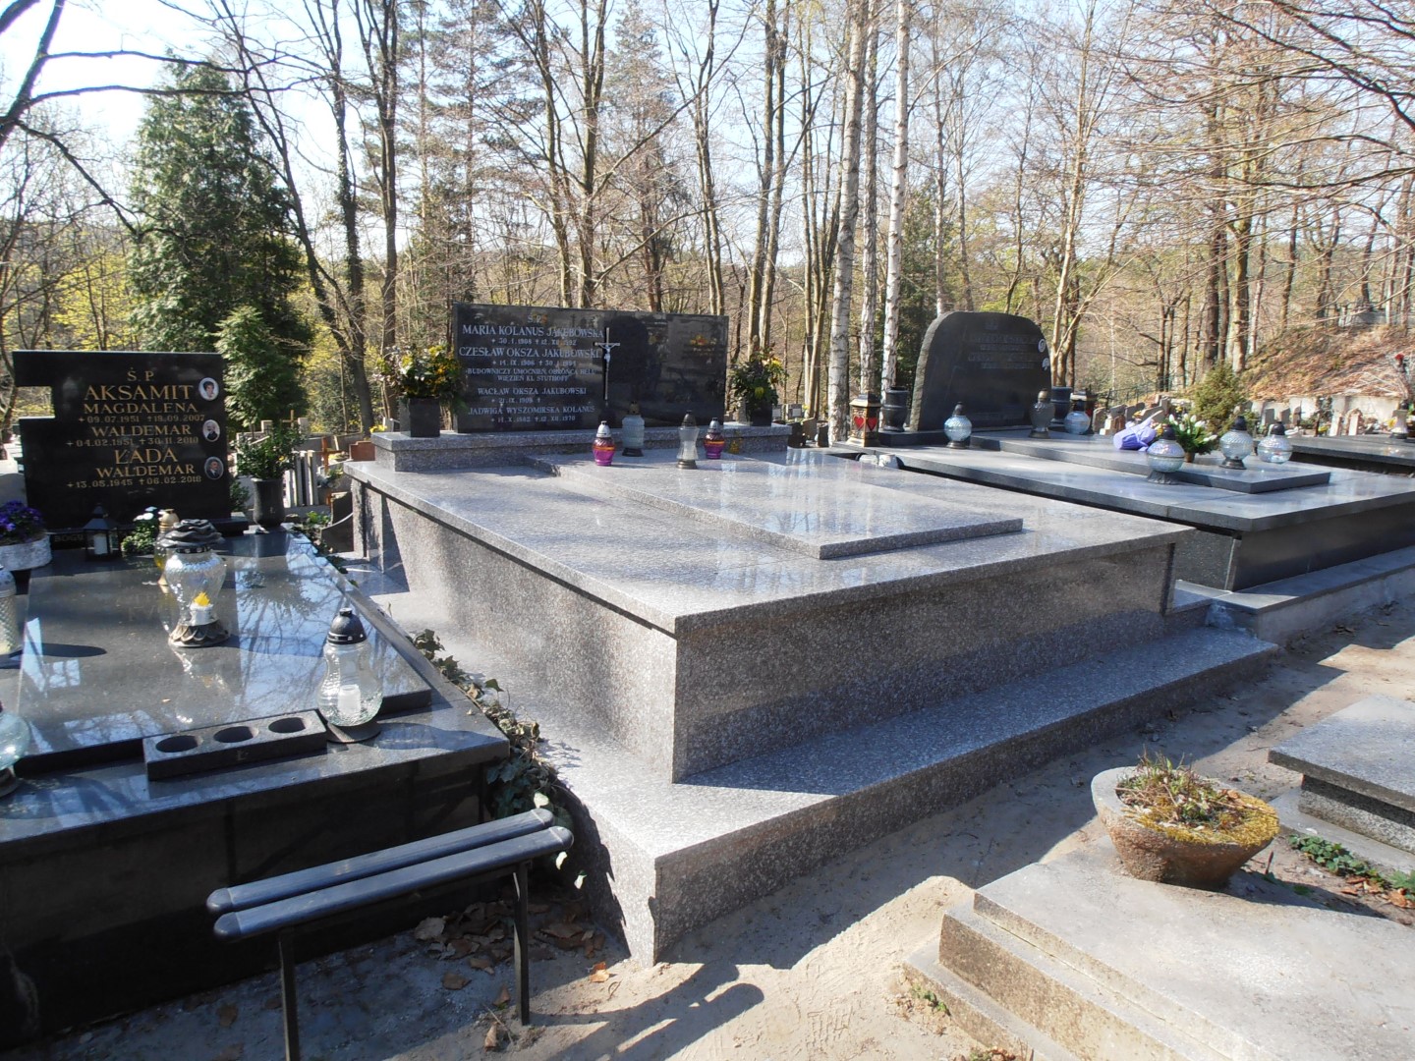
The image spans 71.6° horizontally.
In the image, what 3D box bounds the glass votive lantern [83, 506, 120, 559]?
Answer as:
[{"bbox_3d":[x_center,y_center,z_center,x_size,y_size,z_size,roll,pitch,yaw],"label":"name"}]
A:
[{"bbox_3d":[-2.177,0.004,3.518,0.088,0.196,0.088,1,11,-8],"label":"glass votive lantern"}]

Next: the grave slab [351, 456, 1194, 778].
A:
[{"bbox_3d":[0.139,0.026,4.476,2.650,0.485,2.871,-6,15,-36],"label":"grave slab"}]

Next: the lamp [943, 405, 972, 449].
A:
[{"bbox_3d":[1.617,-0.670,6.250,0.173,0.285,0.173,-6,15,-36],"label":"lamp"}]

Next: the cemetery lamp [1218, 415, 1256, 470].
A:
[{"bbox_3d":[2.935,-0.491,5.434,0.188,0.291,0.188,-6,15,-36],"label":"cemetery lamp"}]

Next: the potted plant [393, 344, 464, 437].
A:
[{"bbox_3d":[-1.356,-0.672,4.716,0.322,0.430,0.322,-6,15,-36],"label":"potted plant"}]

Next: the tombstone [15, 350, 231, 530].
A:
[{"bbox_3d":[-2.275,-0.358,3.858,0.689,0.668,0.070,-5,13,-31],"label":"tombstone"}]

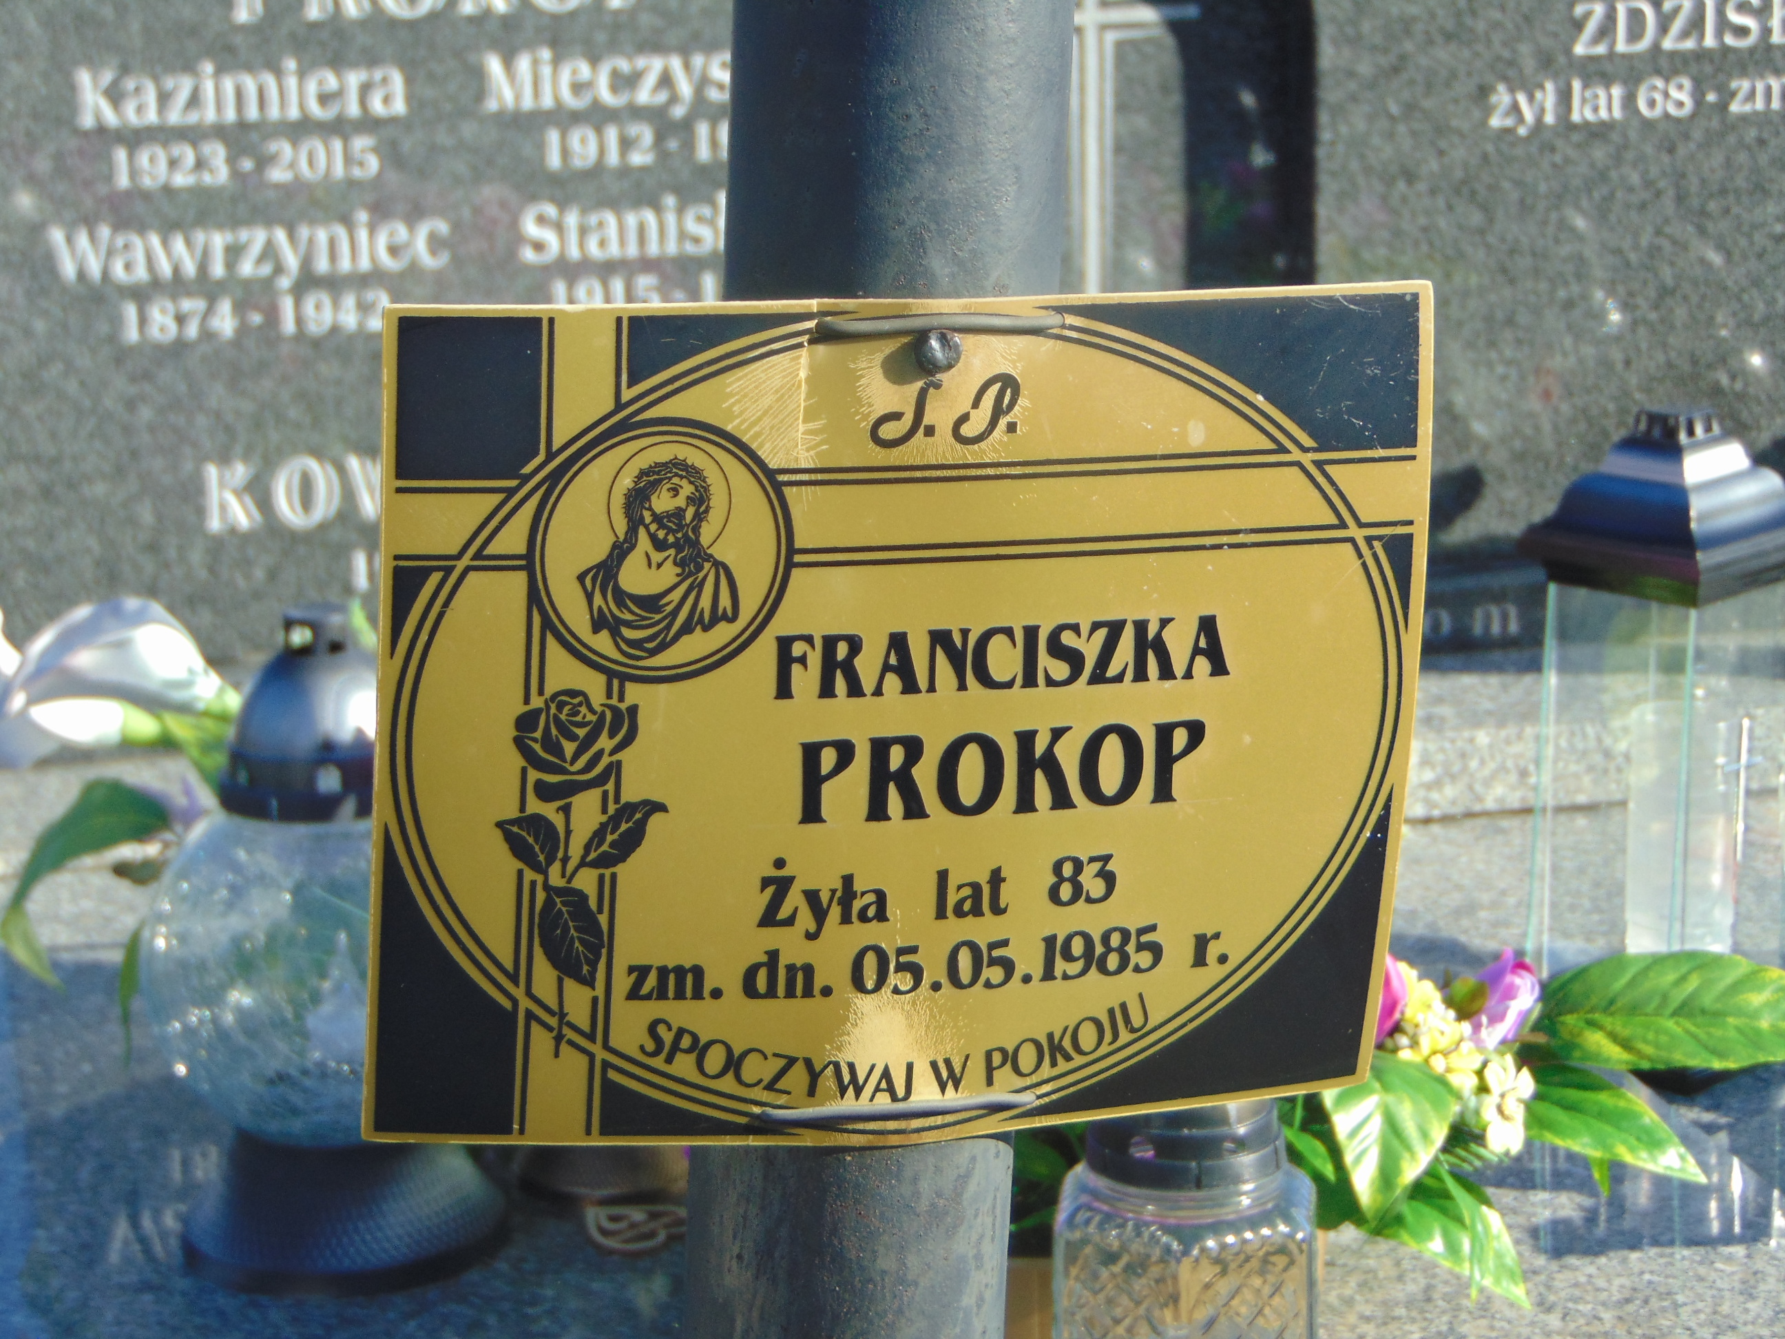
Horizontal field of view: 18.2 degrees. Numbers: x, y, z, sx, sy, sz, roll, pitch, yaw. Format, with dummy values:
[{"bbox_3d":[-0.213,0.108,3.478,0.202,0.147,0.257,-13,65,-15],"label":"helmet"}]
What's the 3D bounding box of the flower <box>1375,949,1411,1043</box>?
[{"bbox_3d":[0.168,0.113,1.930,0.025,0.033,0.025,10,13,-2],"label":"flower"}]

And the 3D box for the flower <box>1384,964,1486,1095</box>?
[{"bbox_3d":[0.187,0.125,1.930,0.035,0.044,0.033,0,13,0],"label":"flower"}]

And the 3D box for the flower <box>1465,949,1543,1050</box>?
[{"bbox_3d":[0.213,0.115,1.940,0.026,0.034,0.026,8,13,-2],"label":"flower"}]

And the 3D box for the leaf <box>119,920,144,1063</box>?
[{"bbox_3d":[-0.294,0.124,2.150,0.010,0.056,0.014,0,3,0],"label":"leaf"}]

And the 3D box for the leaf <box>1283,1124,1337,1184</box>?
[{"bbox_3d":[0.141,0.164,1.900,0.015,0.029,0.010,-39,-9,-8],"label":"leaf"}]

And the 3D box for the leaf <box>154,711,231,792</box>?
[{"bbox_3d":[-0.272,0.033,2.200,0.026,0.038,0.016,-37,-10,-7],"label":"leaf"}]

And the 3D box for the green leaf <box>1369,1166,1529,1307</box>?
[{"bbox_3d":[0.190,0.194,1.900,0.068,0.040,0.018,41,-13,11],"label":"green leaf"}]

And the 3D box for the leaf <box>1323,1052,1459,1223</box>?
[{"bbox_3d":[0.168,0.158,1.880,0.046,0.066,0.018,3,-25,1],"label":"leaf"}]

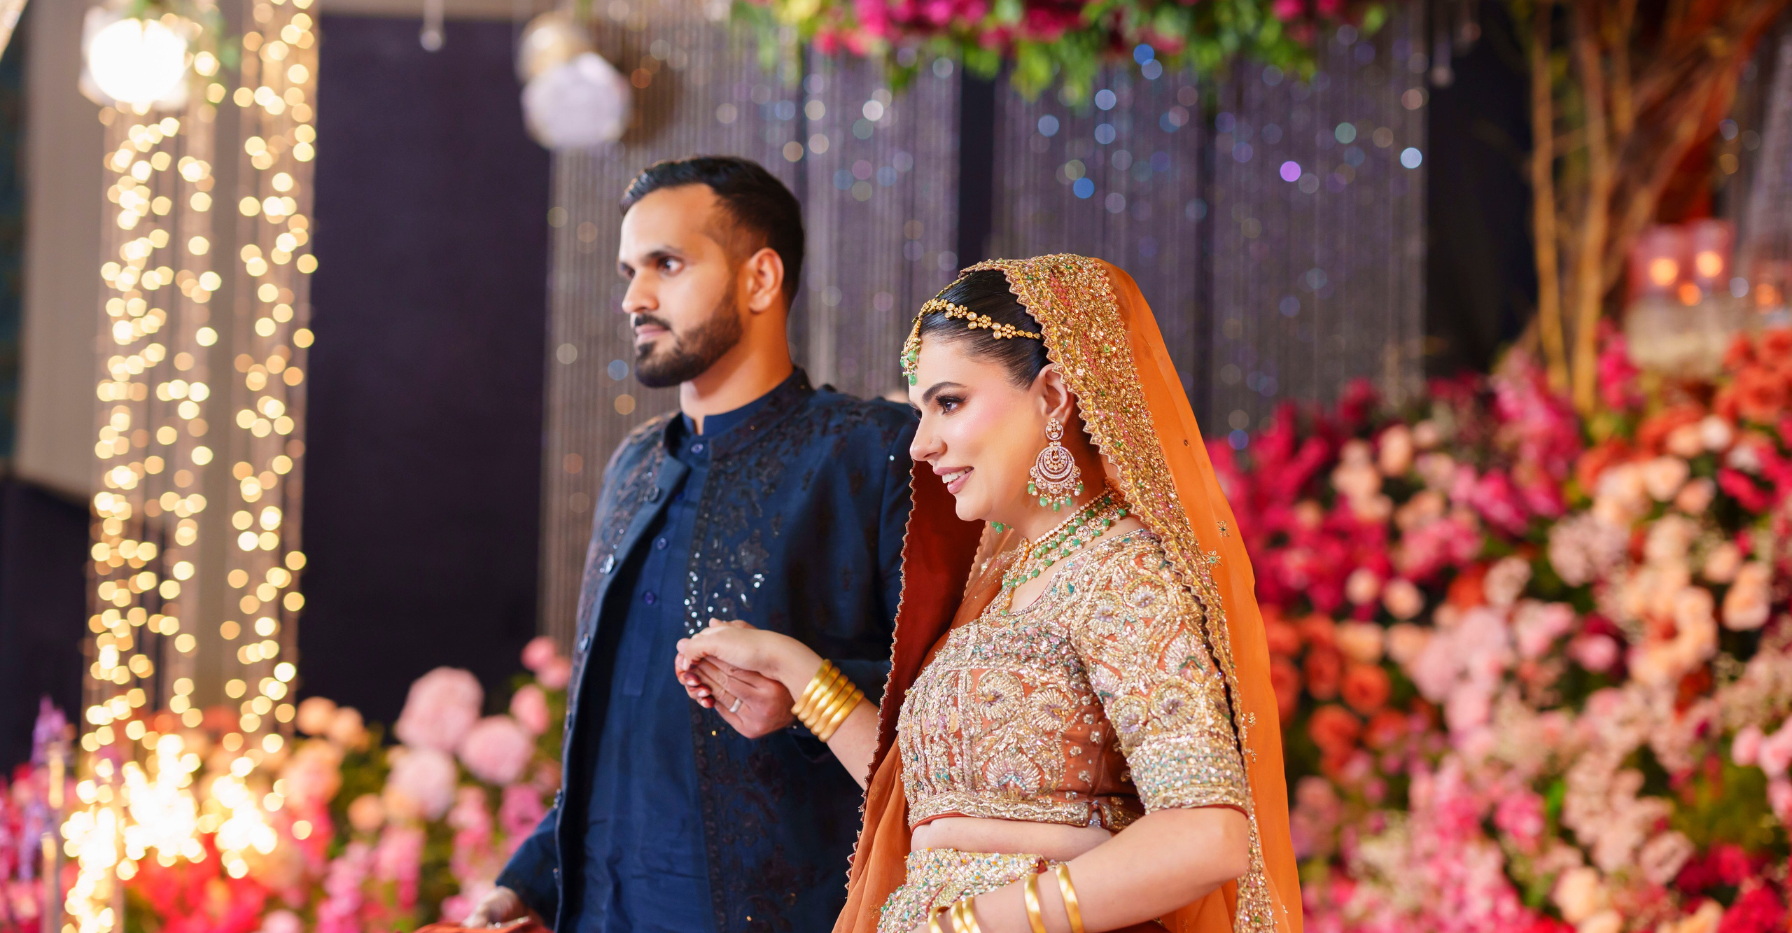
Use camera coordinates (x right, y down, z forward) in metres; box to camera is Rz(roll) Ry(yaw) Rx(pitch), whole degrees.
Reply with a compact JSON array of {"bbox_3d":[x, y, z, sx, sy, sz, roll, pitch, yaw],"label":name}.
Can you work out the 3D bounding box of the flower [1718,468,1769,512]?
[{"bbox_3d":[1.203,0.034,6.000,0.073,0.066,0.059,0,-6,15],"label":"flower"}]

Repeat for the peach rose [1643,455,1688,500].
[{"bbox_3d":[1.046,0.016,5.750,0.063,0.059,0.055,0,-3,16],"label":"peach rose"}]

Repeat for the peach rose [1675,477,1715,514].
[{"bbox_3d":[1.096,0.039,5.800,0.054,0.048,0.045,-1,-7,16],"label":"peach rose"}]

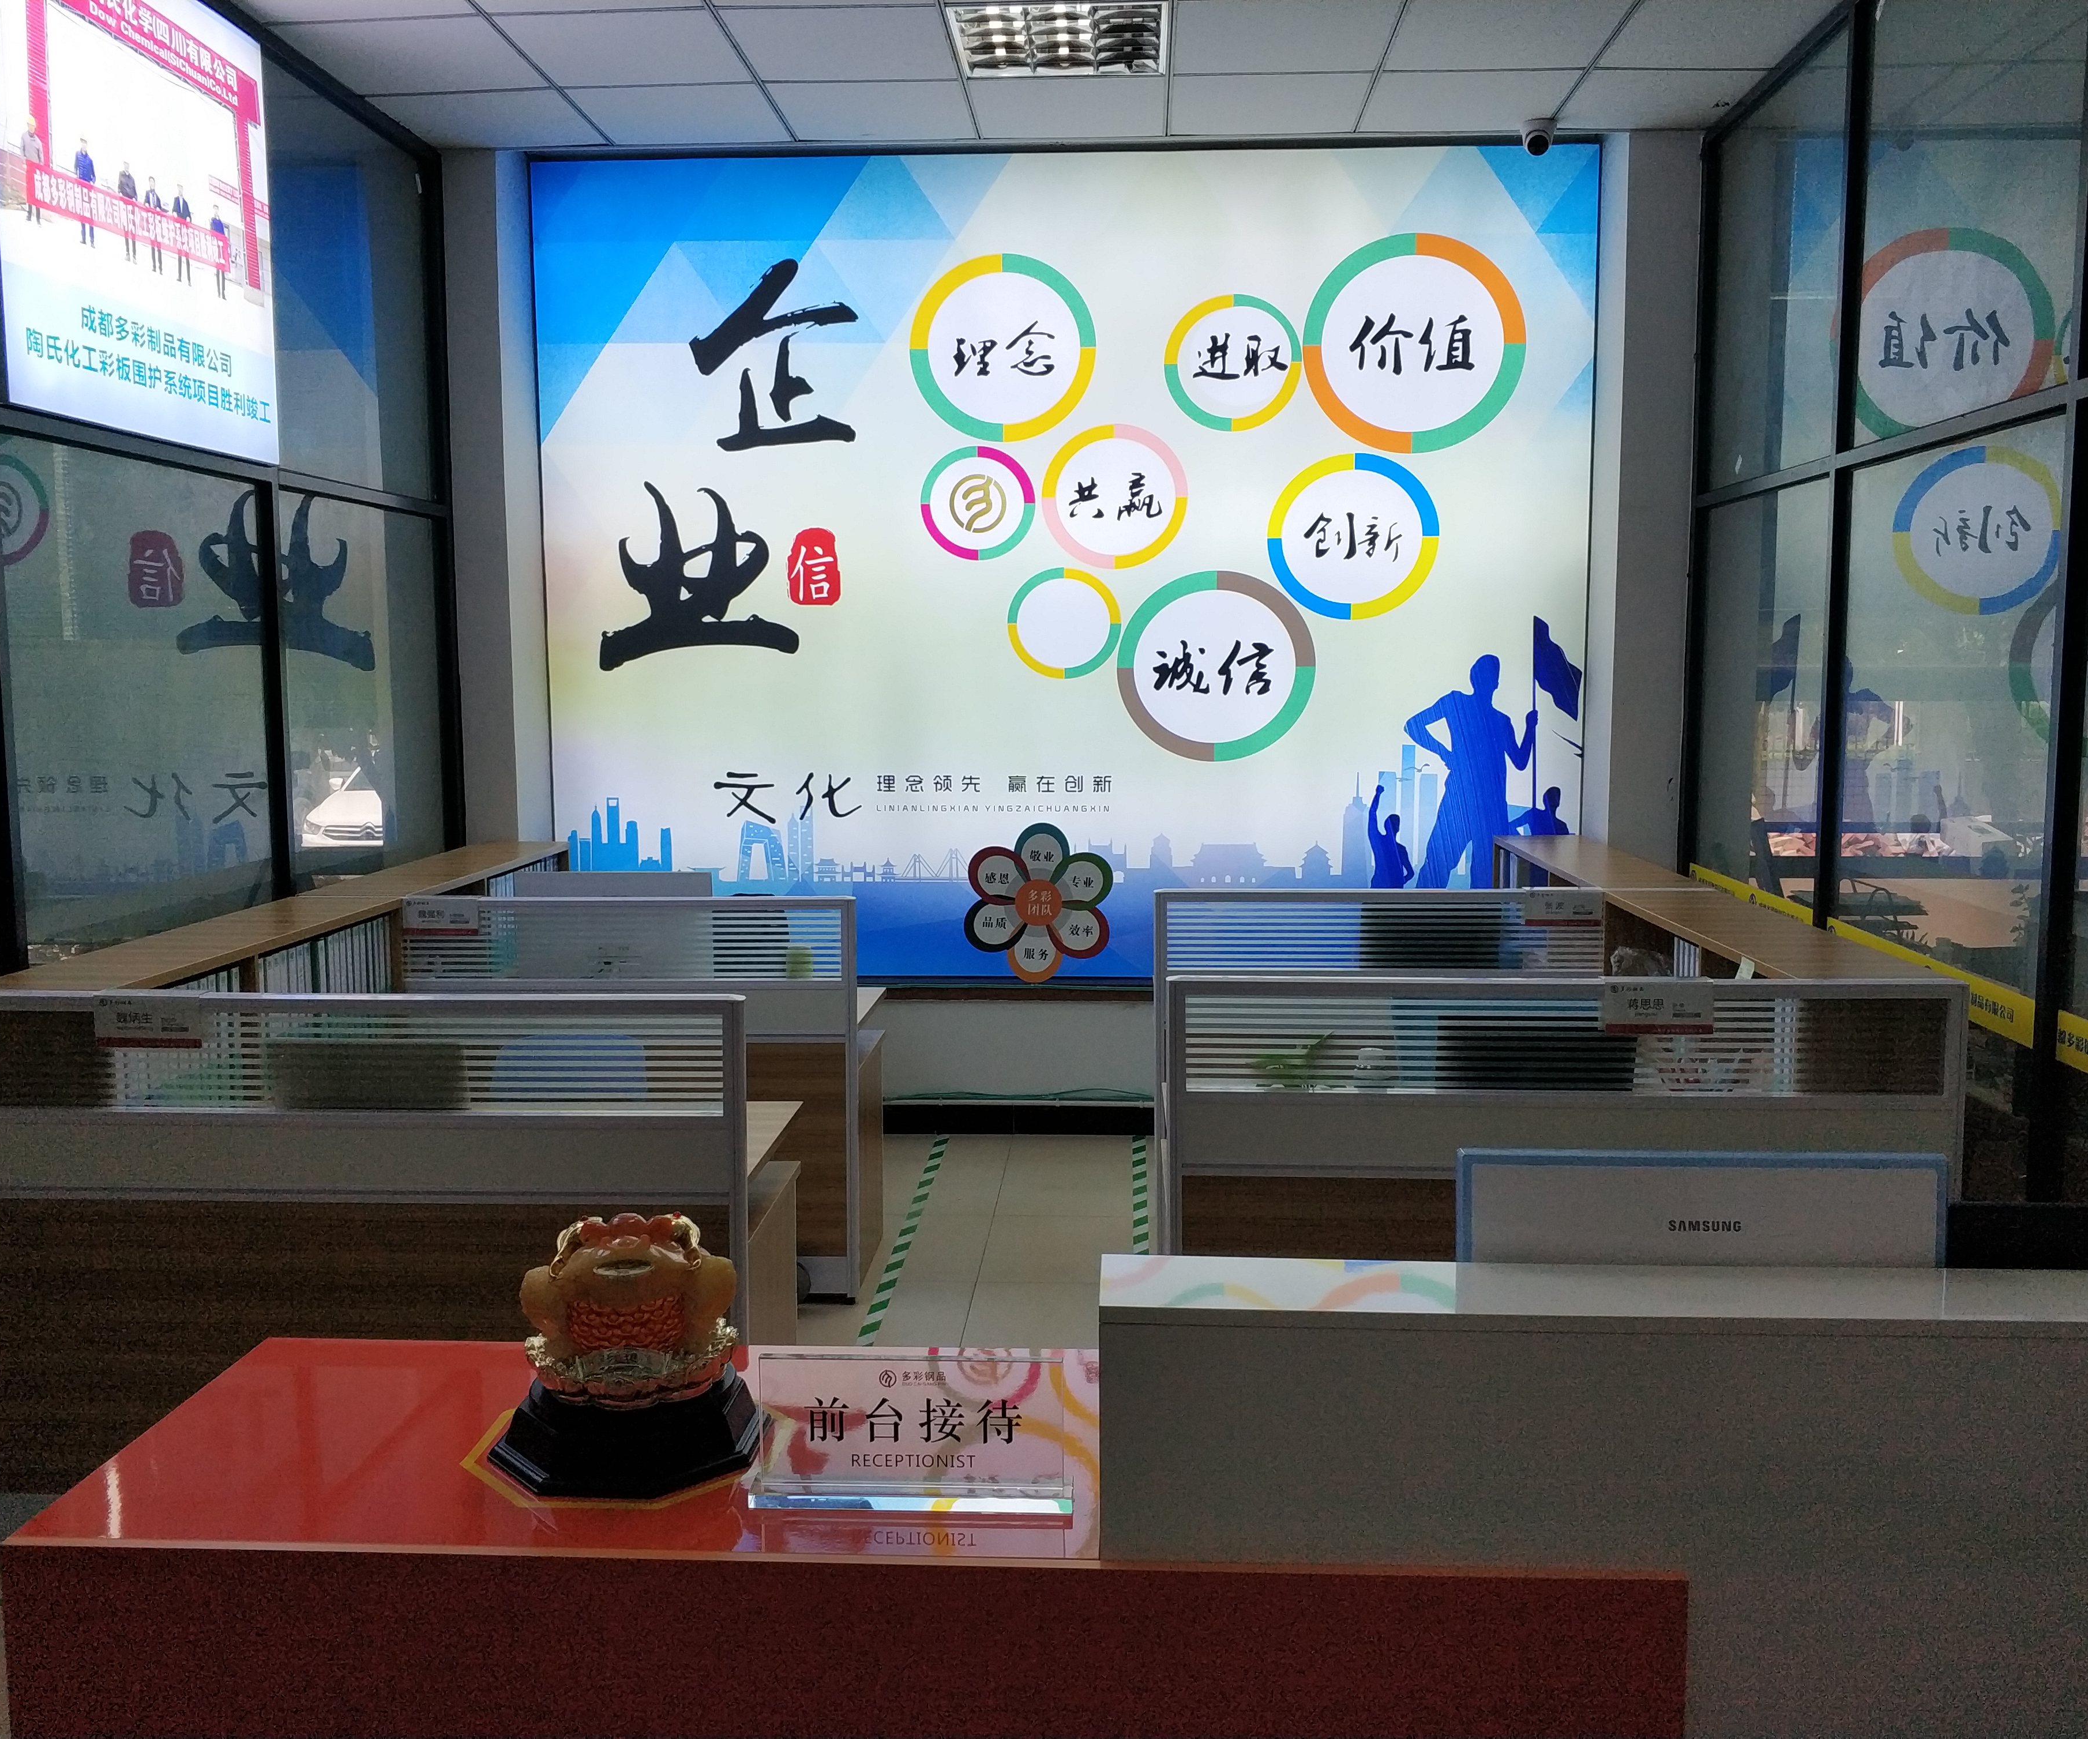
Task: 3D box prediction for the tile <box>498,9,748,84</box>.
[{"bbox_3d":[-1.146,-2.272,5.008,0.600,0.018,0.600,0,6,3],"label":"tile"}]

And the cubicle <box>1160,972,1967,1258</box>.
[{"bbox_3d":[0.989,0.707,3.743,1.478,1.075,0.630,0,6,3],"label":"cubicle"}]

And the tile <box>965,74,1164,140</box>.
[{"bbox_3d":[0.082,-2.335,5.544,0.600,0.018,0.600,0,6,3],"label":"tile"}]

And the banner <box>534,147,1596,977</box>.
[{"bbox_3d":[0.046,-1.012,6.231,3.610,2.820,0.060,0,6,3],"label":"banner"}]

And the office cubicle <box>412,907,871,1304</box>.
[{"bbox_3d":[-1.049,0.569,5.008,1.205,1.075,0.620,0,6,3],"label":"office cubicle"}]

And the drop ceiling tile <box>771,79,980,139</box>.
[{"bbox_3d":[-0.517,-2.337,5.574,0.600,0.018,0.600,0,6,3],"label":"drop ceiling tile"}]

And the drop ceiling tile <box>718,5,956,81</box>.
[{"bbox_3d":[-0.547,-2.270,4.978,0.600,0.018,0.600,0,6,3],"label":"drop ceiling tile"}]

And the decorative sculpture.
[{"bbox_3d":[-0.437,0.481,1.920,0.278,0.257,0.280,0,6,-2],"label":"decorative sculpture"}]

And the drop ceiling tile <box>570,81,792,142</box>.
[{"bbox_3d":[-1.116,-2.339,5.603,0.600,0.018,0.600,0,6,3],"label":"drop ceiling tile"}]

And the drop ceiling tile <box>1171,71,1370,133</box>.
[{"bbox_3d":[0.681,-2.333,5.514,0.600,0.018,0.600,0,6,3],"label":"drop ceiling tile"}]

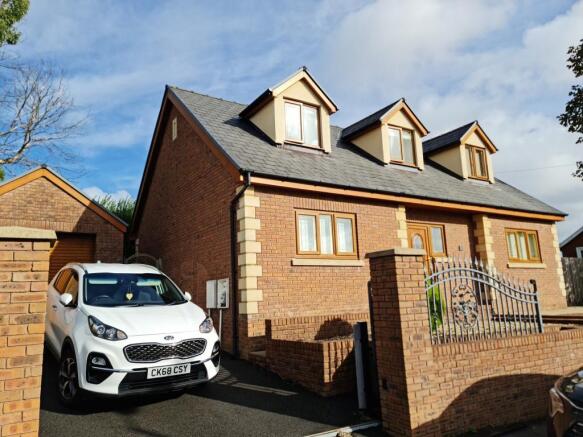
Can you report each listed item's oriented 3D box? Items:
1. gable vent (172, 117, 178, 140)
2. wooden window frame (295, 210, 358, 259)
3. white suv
[{"bbox_3d":[-3.329,-2.558,12.073,0.060,0.580,0.430,4,-12,-34],"label":"gable vent"},{"bbox_3d":[0.808,0.382,9.214,1.680,1.040,0.100,4,-13,-33],"label":"wooden window frame"},{"bbox_3d":[-2.784,1.619,6.843,1.930,1.650,4.480,7,-8,-36],"label":"white suv"}]

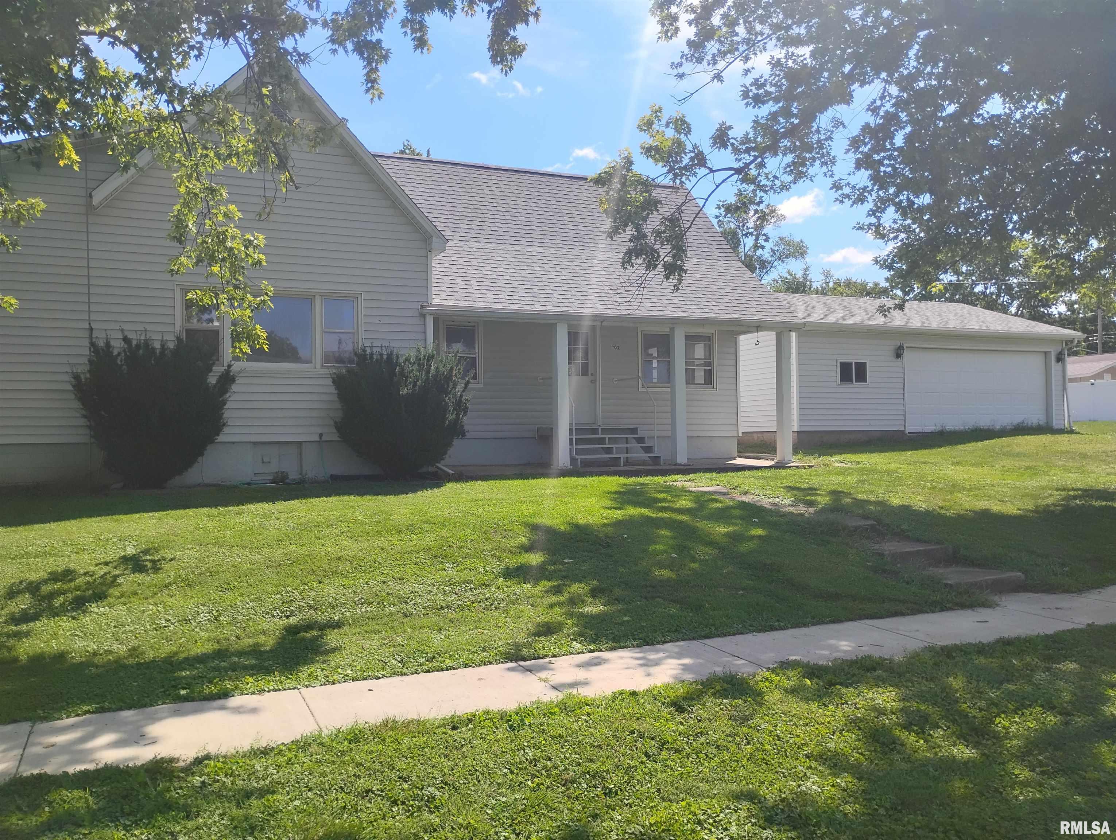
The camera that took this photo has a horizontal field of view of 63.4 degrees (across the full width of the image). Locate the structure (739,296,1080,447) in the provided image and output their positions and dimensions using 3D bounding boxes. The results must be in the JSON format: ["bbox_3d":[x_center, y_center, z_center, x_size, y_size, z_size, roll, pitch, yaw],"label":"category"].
[{"bbox_3d":[8.099,-1.428,25.890,9.480,4.250,8.060,0,-1,-23],"label":"structure"}]

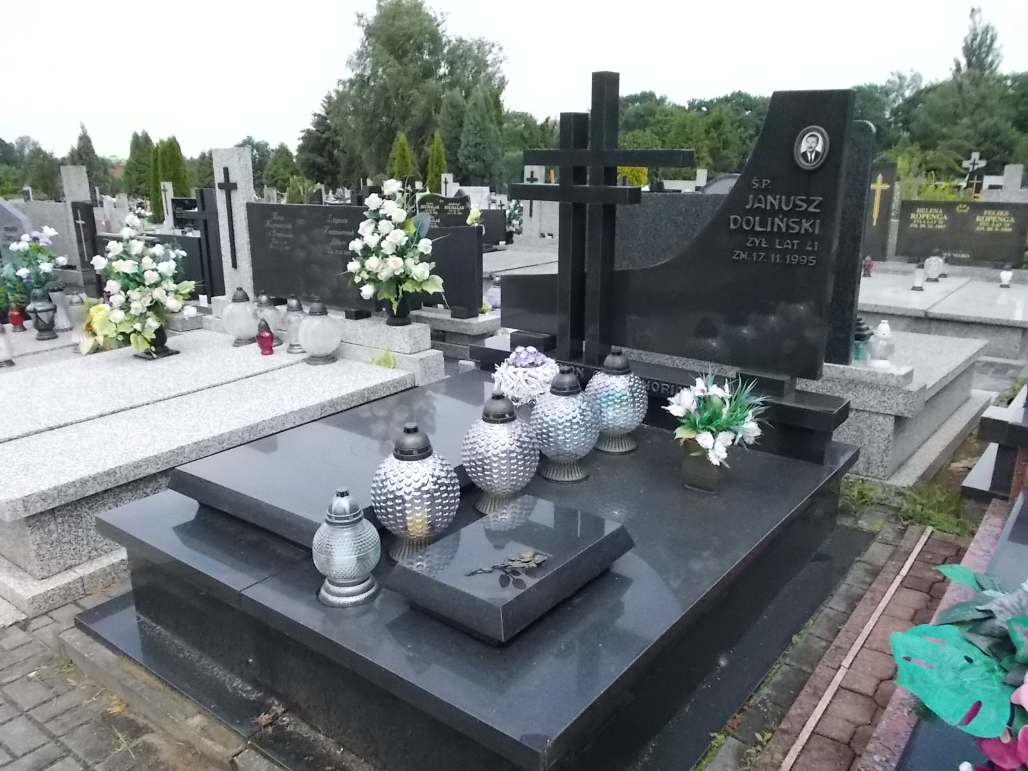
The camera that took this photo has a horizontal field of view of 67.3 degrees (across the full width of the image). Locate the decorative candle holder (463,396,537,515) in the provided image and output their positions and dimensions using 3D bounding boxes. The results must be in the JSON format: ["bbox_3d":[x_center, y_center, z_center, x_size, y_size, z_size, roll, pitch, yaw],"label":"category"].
[{"bbox_3d":[-0.040,0.196,2.331,0.233,0.360,0.233,0,15,0],"label":"decorative candle holder"}]

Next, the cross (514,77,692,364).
[{"bbox_3d":[0.330,-0.660,3.171,0.800,1.160,0.100,12,19,36],"label":"cross"}]

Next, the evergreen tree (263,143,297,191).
[{"bbox_3d":[-9.904,-8.718,32.620,1.442,2.888,1.442,12,19,36],"label":"evergreen tree"}]

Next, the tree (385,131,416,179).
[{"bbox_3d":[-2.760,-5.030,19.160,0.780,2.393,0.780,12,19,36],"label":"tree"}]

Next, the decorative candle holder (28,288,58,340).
[{"bbox_3d":[-2.985,-0.453,4.894,0.157,0.325,0.157,12,19,36],"label":"decorative candle holder"}]

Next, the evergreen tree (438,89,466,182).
[{"bbox_3d":[-2.907,-11.351,37.276,1.621,5.511,1.621,0,15,0],"label":"evergreen tree"}]

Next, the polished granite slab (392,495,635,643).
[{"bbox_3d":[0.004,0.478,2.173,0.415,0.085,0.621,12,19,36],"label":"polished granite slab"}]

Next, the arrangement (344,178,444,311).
[{"bbox_3d":[-0.636,-0.747,4.201,0.520,0.730,0.440,11,20,36],"label":"arrangement"}]

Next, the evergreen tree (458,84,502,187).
[{"bbox_3d":[-1.429,-10.426,33.655,1.888,4.833,1.888,0,16,0],"label":"evergreen tree"}]

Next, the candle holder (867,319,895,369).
[{"bbox_3d":[1.818,-0.206,3.789,0.137,0.237,0.137,12,19,36],"label":"candle holder"}]

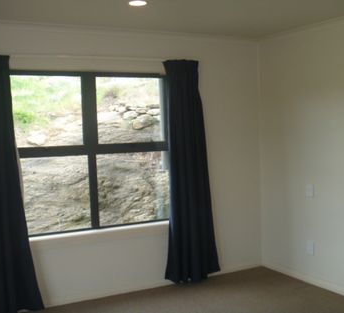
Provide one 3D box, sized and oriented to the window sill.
[{"bbox_3d":[-0.653,0.696,4.115,1.490,0.110,0.115,-4,4,-28],"label":"window sill"}]

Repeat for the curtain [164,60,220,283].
[{"bbox_3d":[0.196,0.149,4.394,0.570,2.095,0.160,-4,4,-28],"label":"curtain"}]

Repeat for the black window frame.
[{"bbox_3d":[-0.707,-0.047,4.119,1.540,1.415,0.090,-4,4,-28],"label":"black window frame"}]

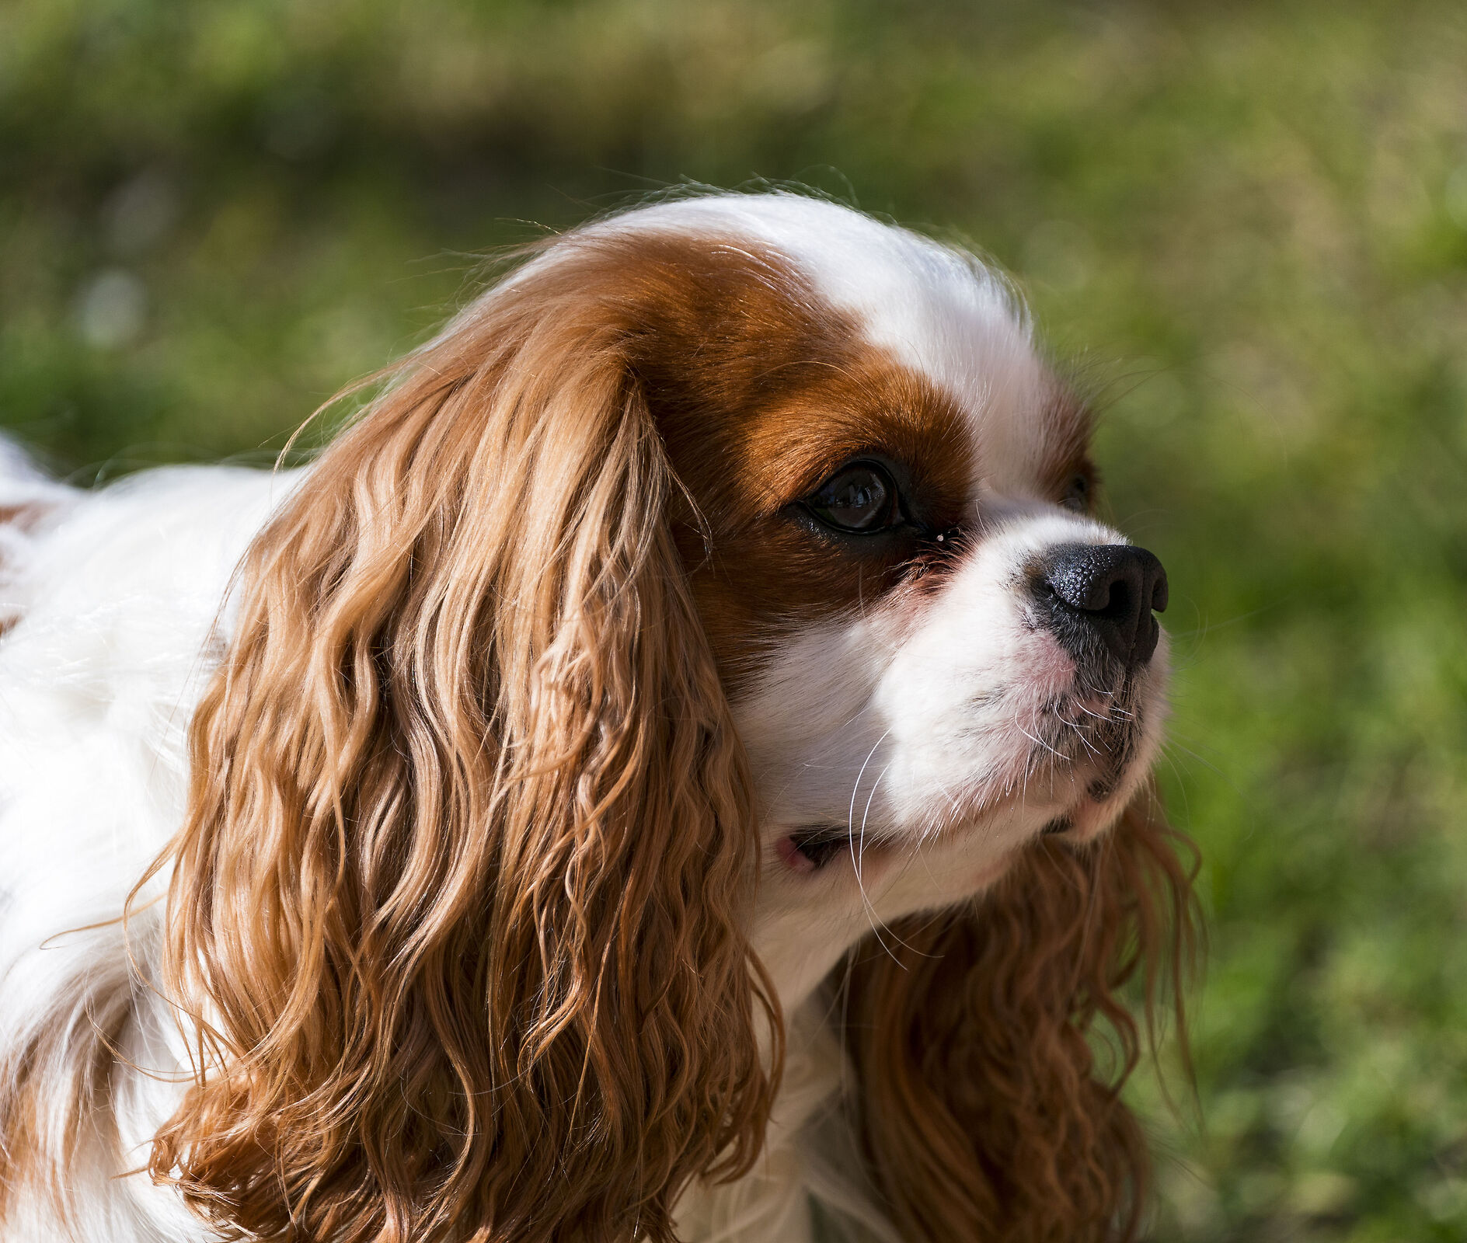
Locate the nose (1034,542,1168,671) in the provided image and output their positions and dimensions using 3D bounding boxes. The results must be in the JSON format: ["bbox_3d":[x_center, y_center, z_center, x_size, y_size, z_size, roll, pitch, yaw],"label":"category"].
[{"bbox_3d":[0.074,-0.003,3.596,0.019,0.025,0.029,6,12,44],"label":"nose"}]

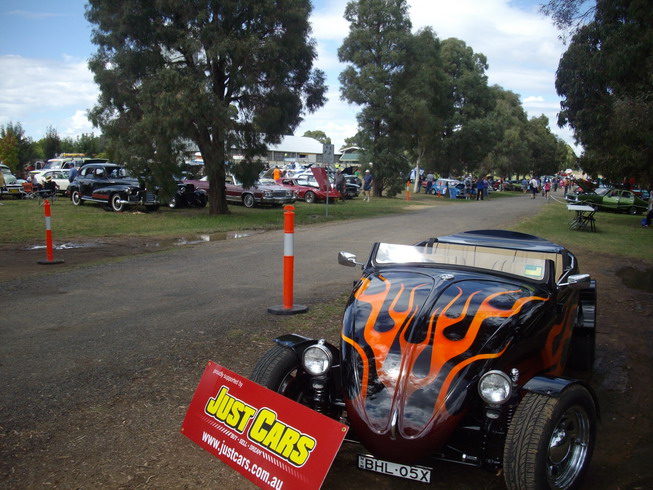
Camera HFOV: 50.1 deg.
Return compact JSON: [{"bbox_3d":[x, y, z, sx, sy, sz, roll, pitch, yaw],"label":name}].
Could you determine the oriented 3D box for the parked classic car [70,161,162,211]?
[{"bbox_3d":[-8.265,-2.254,26.900,5.000,1.680,1.850,6,7,42],"label":"parked classic car"}]

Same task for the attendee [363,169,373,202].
[{"bbox_3d":[2.214,-3.181,37.700,0.500,1.750,0.350,3,6,23],"label":"attendee"}]

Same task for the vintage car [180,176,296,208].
[{"bbox_3d":[-3.816,-2.418,30.800,5.350,1.420,1.920,6,7,44],"label":"vintage car"}]

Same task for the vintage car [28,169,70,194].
[{"bbox_3d":[-13.595,-3.281,37.000,4.500,1.420,1.750,5,7,40],"label":"vintage car"}]

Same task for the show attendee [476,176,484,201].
[{"bbox_3d":[11.030,-4.032,50.000,0.520,1.700,0.330,-1,5,-18],"label":"show attendee"}]

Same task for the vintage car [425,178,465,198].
[{"bbox_3d":[8.986,-4.164,51.000,1.450,1.370,3.150,-2,6,-30],"label":"vintage car"}]

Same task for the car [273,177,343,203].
[{"bbox_3d":[-1.252,-2.978,38.000,1.850,1.320,4.750,-4,7,-42],"label":"car"}]

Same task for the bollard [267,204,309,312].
[{"bbox_3d":[-0.410,0.151,7.530,0.420,1.150,0.420,1,5,0],"label":"bollard"}]

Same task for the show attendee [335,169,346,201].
[{"bbox_3d":[0.766,-3.218,38.200,0.550,1.730,0.350,-2,6,-30],"label":"show attendee"}]

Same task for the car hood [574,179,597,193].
[{"bbox_3d":[15.026,-3.423,40.500,1.250,0.200,1.400,29,1,-9],"label":"car hood"}]

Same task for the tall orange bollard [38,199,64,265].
[{"bbox_3d":[-5.100,-0.244,12.830,0.420,1.150,0.420,1,5,0],"label":"tall orange bollard"}]

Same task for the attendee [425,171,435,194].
[{"bbox_3d":[7.754,-4.675,52.300,0.520,1.750,0.350,3,5,18],"label":"attendee"}]

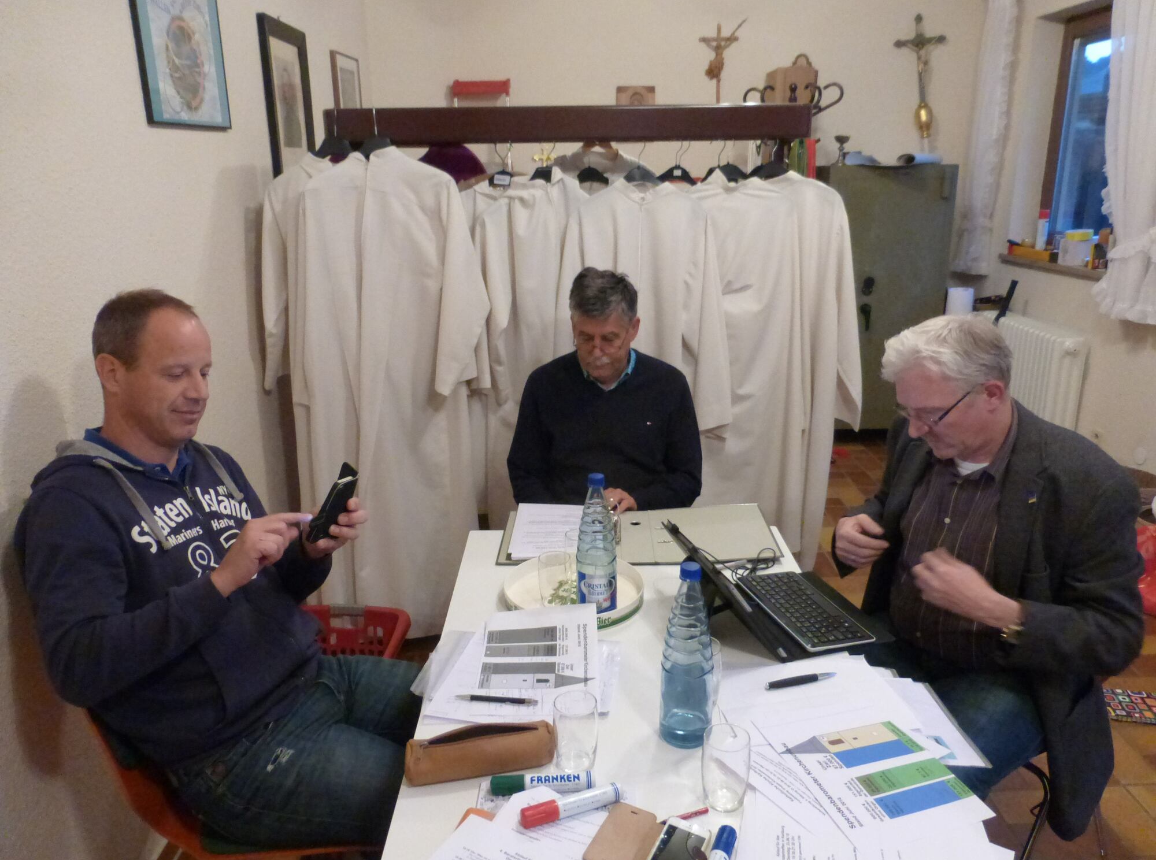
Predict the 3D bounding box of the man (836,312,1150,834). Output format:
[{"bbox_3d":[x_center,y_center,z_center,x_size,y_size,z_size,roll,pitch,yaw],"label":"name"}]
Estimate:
[{"bbox_3d":[0.624,0.479,1.539,0.690,1.330,0.560,-11,20,-30],"label":"man"}]

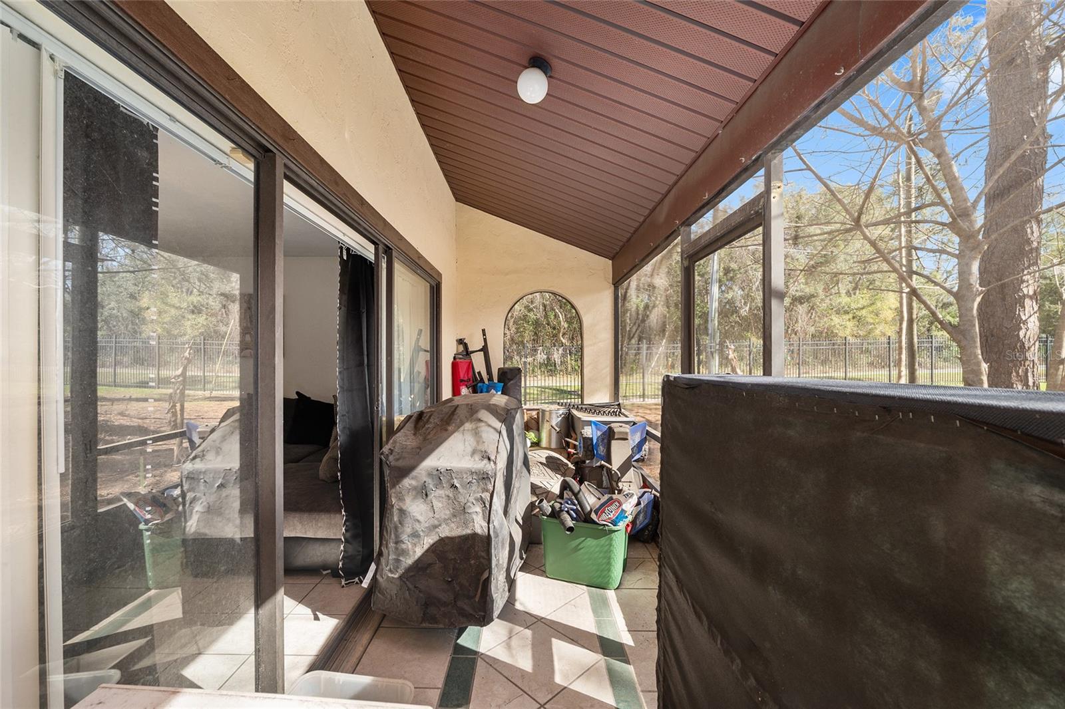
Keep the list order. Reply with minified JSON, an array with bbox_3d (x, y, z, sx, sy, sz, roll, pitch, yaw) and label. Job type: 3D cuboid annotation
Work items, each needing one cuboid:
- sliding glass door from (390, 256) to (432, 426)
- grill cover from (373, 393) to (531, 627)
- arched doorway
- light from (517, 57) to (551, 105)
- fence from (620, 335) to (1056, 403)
[{"bbox_3d":[-0.925,0.360,3.250,0.060,2.020,1.200,0,0,-1],"label":"sliding glass door"},{"bbox_3d":[-0.435,0.825,2.660,0.650,1.100,1.020,0,0,11],"label":"grill cover"},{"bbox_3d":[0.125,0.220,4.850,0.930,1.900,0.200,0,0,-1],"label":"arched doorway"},{"bbox_3d":[0.009,-1.370,2.090,0.150,0.190,0.150,19,0,0],"label":"light"},{"bbox_3d":[11.300,0.350,14.100,18.000,1.900,0.060,0,0,-11],"label":"fence"}]

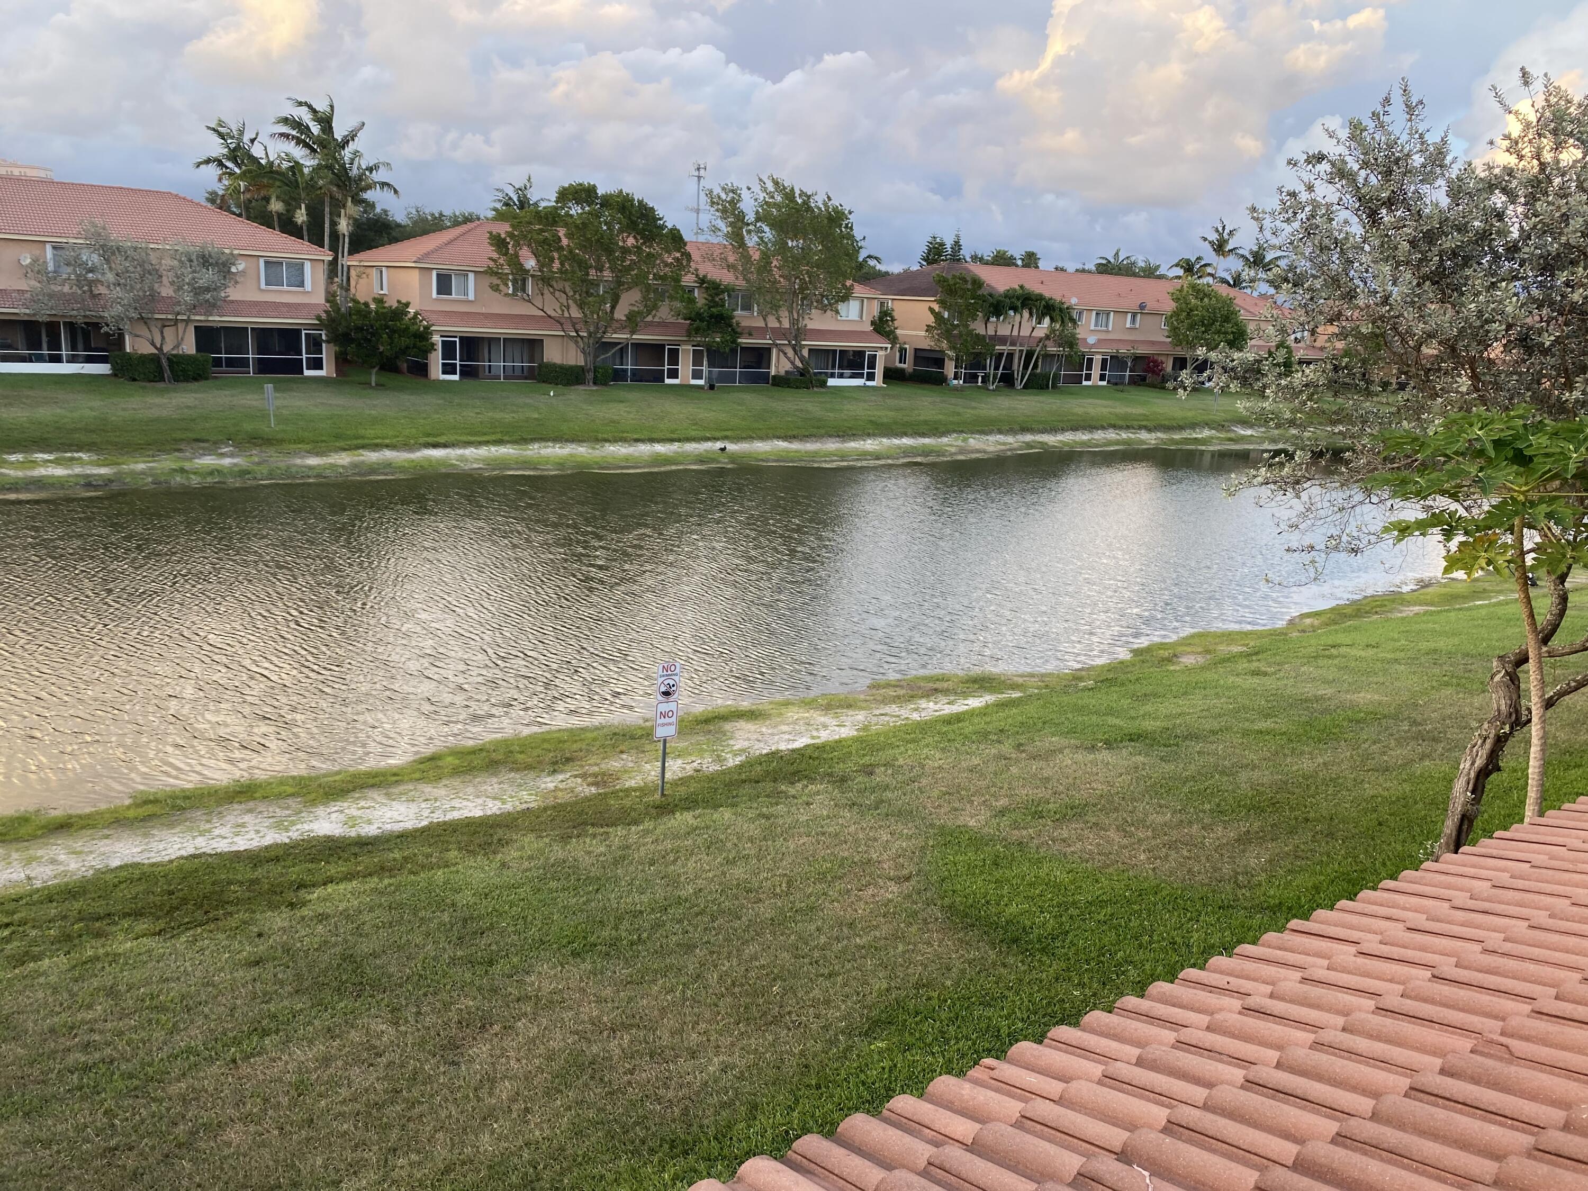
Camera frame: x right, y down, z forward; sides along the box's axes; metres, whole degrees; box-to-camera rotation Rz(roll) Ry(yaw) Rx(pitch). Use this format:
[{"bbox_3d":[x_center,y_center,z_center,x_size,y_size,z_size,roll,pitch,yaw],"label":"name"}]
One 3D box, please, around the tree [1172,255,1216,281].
[{"bbox_3d":[43.923,-31.542,133.000,5.200,12.398,5.200,3,14,0],"label":"tree"}]

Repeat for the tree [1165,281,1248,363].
[{"bbox_3d":[30.738,-19.235,88.868,5.854,8.087,5.561,8,14,17],"label":"tree"}]

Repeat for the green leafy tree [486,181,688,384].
[{"bbox_3d":[-10.485,-15.934,61.480,10.324,10.185,9.292,1,14,-10],"label":"green leafy tree"}]

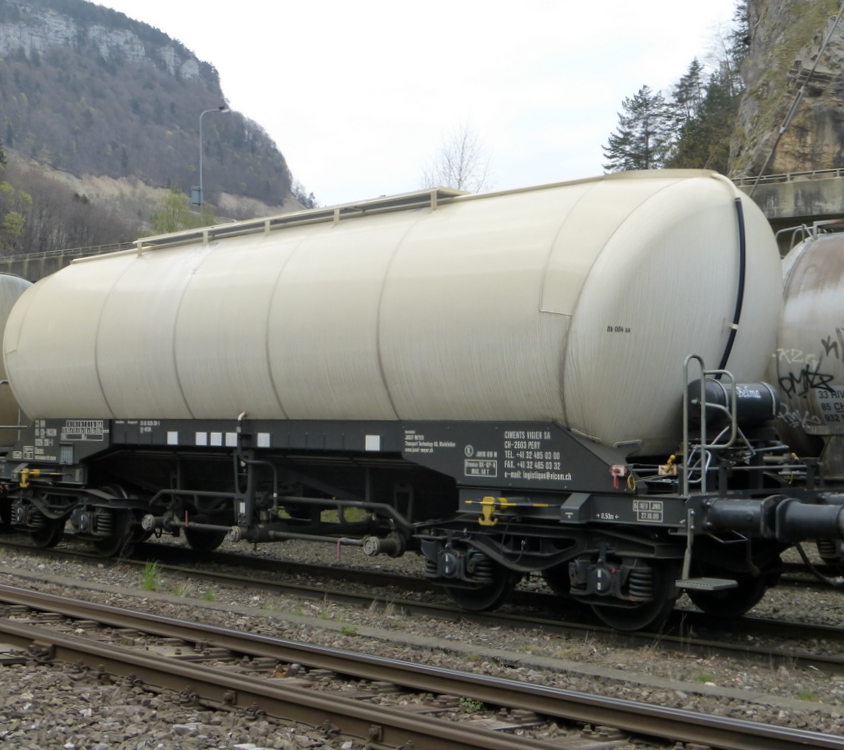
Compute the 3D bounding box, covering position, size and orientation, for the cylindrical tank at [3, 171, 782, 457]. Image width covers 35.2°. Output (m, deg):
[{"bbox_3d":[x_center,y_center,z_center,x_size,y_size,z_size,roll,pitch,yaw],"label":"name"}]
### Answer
[{"bbox_3d":[-1.170,-0.405,15.608,2.950,3.060,11.500,3,-3,-43],"label":"cylindrical tank"}]

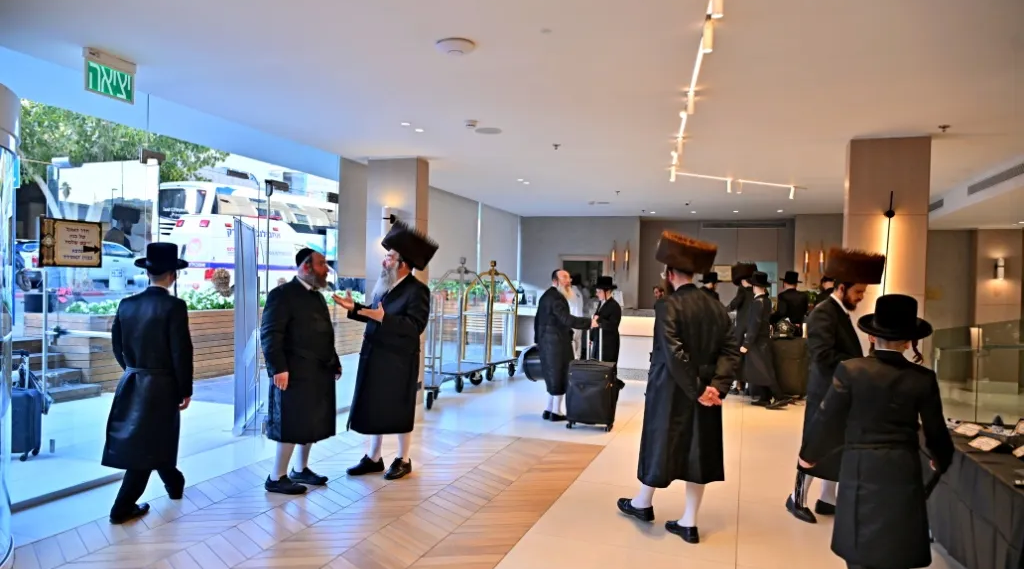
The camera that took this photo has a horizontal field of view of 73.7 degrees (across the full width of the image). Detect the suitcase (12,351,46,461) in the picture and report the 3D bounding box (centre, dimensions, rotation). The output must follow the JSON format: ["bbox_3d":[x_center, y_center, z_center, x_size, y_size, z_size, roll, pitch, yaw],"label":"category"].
[{"bbox_3d":[-3.919,0.929,5.308,0.380,0.860,0.230,1,0,-9],"label":"suitcase"}]

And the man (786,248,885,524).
[{"bbox_3d":[2.270,0.690,4.820,0.600,1.860,0.520,2,0,31],"label":"man"}]

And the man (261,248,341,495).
[{"bbox_3d":[-1.539,0.601,4.967,0.440,1.740,0.560,1,0,21],"label":"man"}]

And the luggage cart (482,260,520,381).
[{"bbox_3d":[-0.350,0.580,11.600,0.600,1.930,1.100,2,0,23],"label":"luggage cart"}]

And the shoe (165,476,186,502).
[{"bbox_3d":[-2.360,1.435,4.770,0.105,0.120,0.280,2,0,-6],"label":"shoe"}]

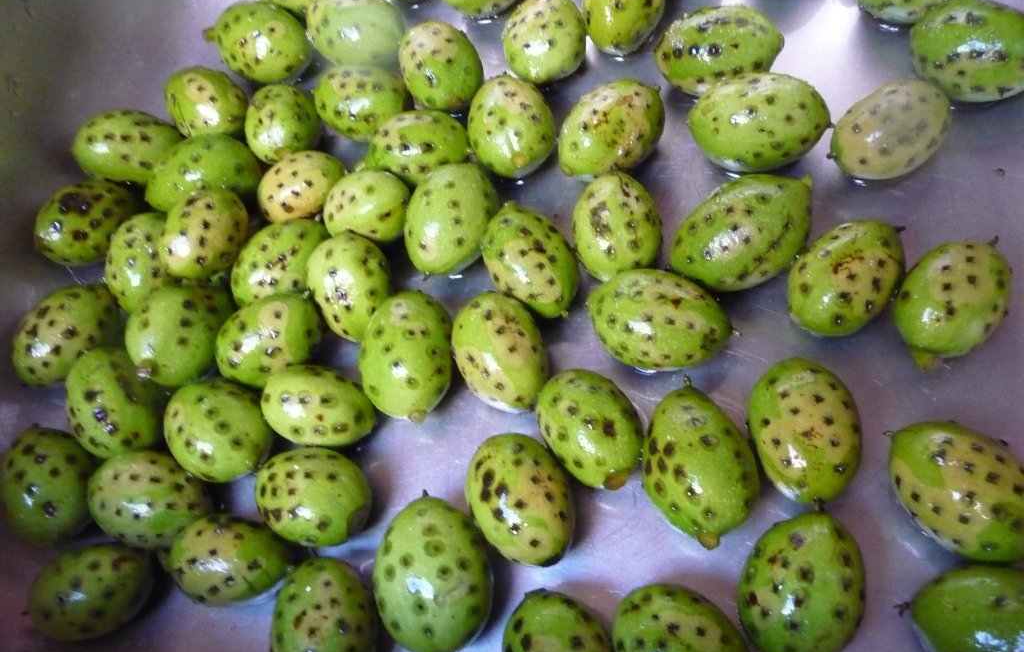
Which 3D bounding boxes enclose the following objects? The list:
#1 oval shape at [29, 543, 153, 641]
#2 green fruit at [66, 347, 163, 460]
[{"bbox_3d":[-0.136,0.086,0.268,0.038,0.027,0.027,-27,61,-6],"label":"oval shape"},{"bbox_3d":[-0.143,0.028,0.299,0.031,0.031,0.043,-27,65,-1],"label":"green fruit"}]

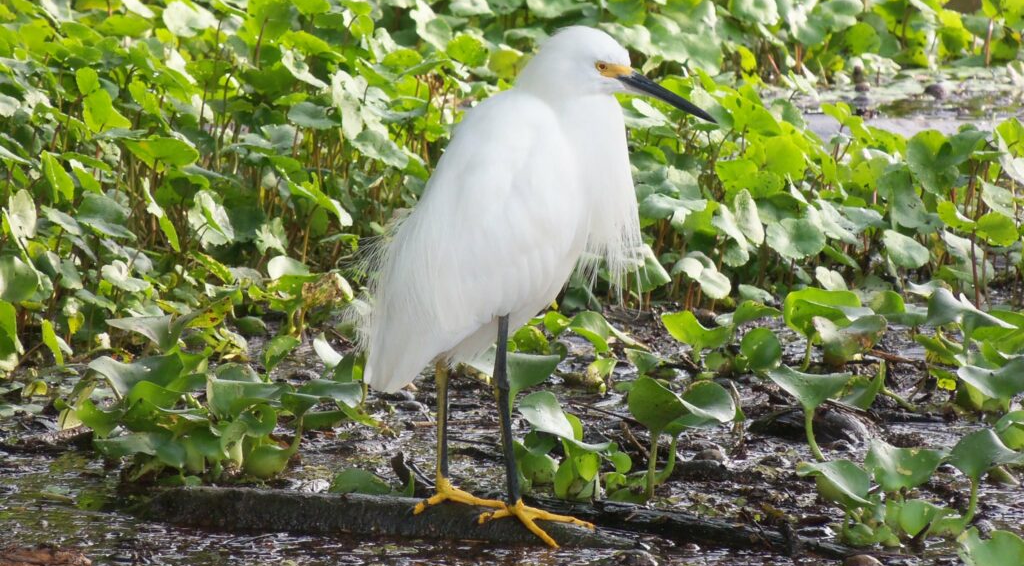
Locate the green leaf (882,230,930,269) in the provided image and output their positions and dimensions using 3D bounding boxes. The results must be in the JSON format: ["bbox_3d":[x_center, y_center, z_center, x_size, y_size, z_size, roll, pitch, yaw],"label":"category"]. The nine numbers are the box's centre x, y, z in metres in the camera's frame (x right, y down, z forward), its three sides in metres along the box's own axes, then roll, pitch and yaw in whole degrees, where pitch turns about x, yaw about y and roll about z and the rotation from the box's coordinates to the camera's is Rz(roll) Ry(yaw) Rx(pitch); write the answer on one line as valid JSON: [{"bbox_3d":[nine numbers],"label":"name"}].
[{"bbox_3d":[0.388,-0.033,6.513,0.045,0.033,0.032,0,13,0],"label":"green leaf"}]

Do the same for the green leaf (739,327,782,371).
[{"bbox_3d":[0.233,0.062,6.222,0.039,0.038,0.022,0,13,0],"label":"green leaf"}]

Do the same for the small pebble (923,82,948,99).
[{"bbox_3d":[0.456,-0.207,7.140,0.026,0.018,0.025,0,12,0],"label":"small pebble"}]

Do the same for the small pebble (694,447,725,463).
[{"bbox_3d":[0.177,0.156,5.950,0.031,0.014,0.026,0,13,0],"label":"small pebble"}]

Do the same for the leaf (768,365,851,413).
[{"bbox_3d":[0.249,0.089,5.550,0.067,0.035,0.045,0,12,0],"label":"leaf"}]

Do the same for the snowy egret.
[{"bbox_3d":[0.020,0.002,5.700,0.305,0.440,0.140,2,13,8],"label":"snowy egret"}]

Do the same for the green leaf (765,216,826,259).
[{"bbox_3d":[0.280,-0.044,6.555,0.059,0.036,0.036,0,13,0],"label":"green leaf"}]

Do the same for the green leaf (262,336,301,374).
[{"bbox_3d":[-0.216,0.067,6.215,0.035,0.032,0.024,0,13,0],"label":"green leaf"}]

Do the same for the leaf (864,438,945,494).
[{"bbox_3d":[0.316,0.146,5.320,0.064,0.041,0.037,0,12,0],"label":"leaf"}]

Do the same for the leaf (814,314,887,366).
[{"bbox_3d":[0.299,0.050,5.850,0.062,0.040,0.040,0,12,0],"label":"leaf"}]

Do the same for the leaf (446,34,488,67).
[{"bbox_3d":[-0.045,-0.237,6.770,0.041,0.032,0.030,0,12,0],"label":"leaf"}]

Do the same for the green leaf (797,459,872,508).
[{"bbox_3d":[0.258,0.160,5.300,0.059,0.033,0.040,0,12,0],"label":"green leaf"}]

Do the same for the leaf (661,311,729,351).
[{"bbox_3d":[0.173,0.046,6.267,0.063,0.032,0.034,0,13,0],"label":"leaf"}]

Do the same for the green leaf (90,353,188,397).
[{"bbox_3d":[-0.317,0.078,5.600,0.081,0.033,0.045,0,12,0],"label":"green leaf"}]

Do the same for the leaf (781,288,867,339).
[{"bbox_3d":[0.277,0.026,5.880,0.073,0.039,0.042,0,12,0],"label":"leaf"}]

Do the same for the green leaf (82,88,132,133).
[{"bbox_3d":[-0.398,-0.170,6.500,0.045,0.040,0.028,0,12,0],"label":"green leaf"}]

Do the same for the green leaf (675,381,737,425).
[{"bbox_3d":[0.170,0.106,5.825,0.053,0.032,0.033,0,13,0],"label":"green leaf"}]

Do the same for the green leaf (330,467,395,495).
[{"bbox_3d":[-0.122,0.165,5.430,0.051,0.025,0.032,0,12,0],"label":"green leaf"}]

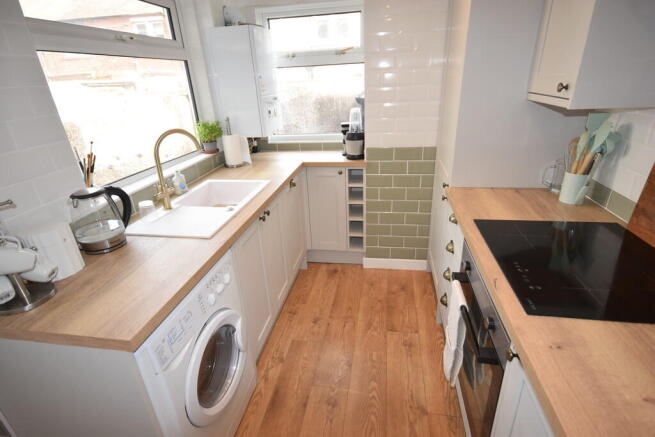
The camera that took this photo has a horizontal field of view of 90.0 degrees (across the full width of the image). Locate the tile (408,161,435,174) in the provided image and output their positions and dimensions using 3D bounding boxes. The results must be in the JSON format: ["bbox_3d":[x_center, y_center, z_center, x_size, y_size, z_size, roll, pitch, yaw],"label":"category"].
[{"bbox_3d":[0.683,-0.366,2.377,0.193,0.100,0.009,1,24,10],"label":"tile"}]

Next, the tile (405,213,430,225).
[{"bbox_3d":[0.709,0.009,2.554,0.200,0.100,0.009,1,24,10],"label":"tile"}]

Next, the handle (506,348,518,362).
[{"bbox_3d":[0.494,0.366,0.878,0.028,0.032,0.032,1,24,10],"label":"handle"}]

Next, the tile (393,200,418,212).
[{"bbox_3d":[0.601,-0.087,2.516,0.199,0.100,0.009,1,24,10],"label":"tile"}]

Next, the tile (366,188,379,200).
[{"bbox_3d":[0.351,-0.188,2.535,0.098,0.100,0.009,1,24,10],"label":"tile"}]

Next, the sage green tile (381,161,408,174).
[{"bbox_3d":[0.481,-0.367,2.390,0.199,0.098,0.010,1,24,11],"label":"sage green tile"}]

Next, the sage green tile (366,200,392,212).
[{"bbox_3d":[0.401,-0.091,2.521,0.193,0.099,0.010,2,24,10],"label":"sage green tile"}]

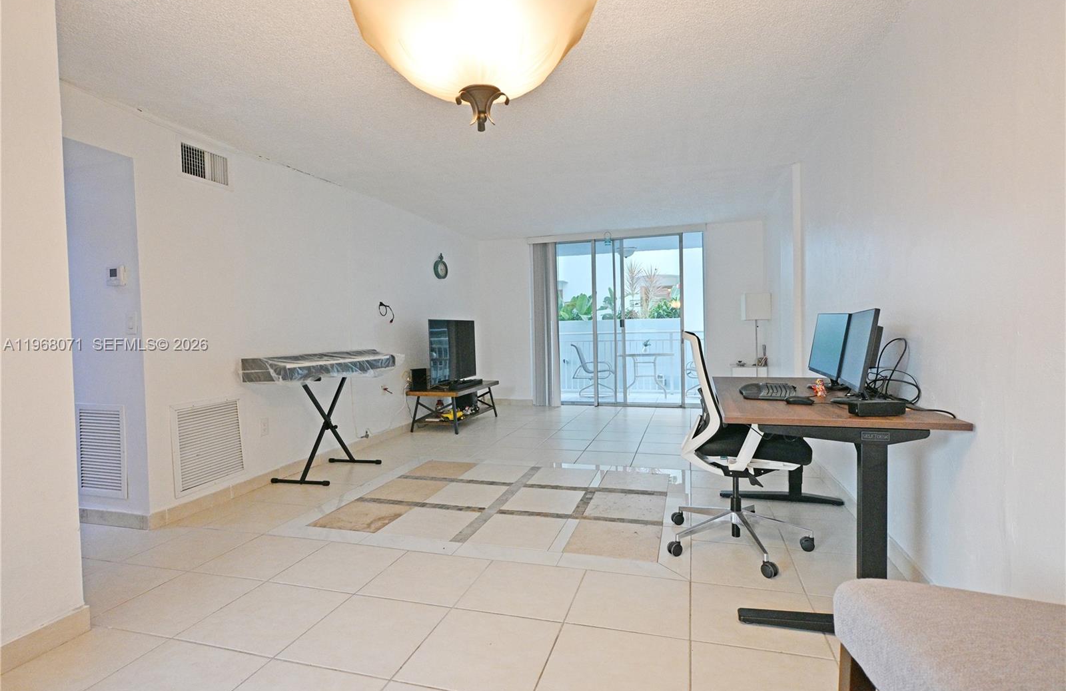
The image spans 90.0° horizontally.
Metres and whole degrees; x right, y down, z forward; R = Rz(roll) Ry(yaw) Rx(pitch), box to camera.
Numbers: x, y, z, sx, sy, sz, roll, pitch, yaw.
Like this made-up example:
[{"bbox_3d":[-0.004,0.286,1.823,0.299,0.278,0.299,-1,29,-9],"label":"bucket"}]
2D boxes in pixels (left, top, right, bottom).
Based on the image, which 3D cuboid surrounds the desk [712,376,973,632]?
[{"bbox_3d":[1.321,0.617,2.639,0.760,0.775,1.720,-1,2,17],"label":"desk"}]

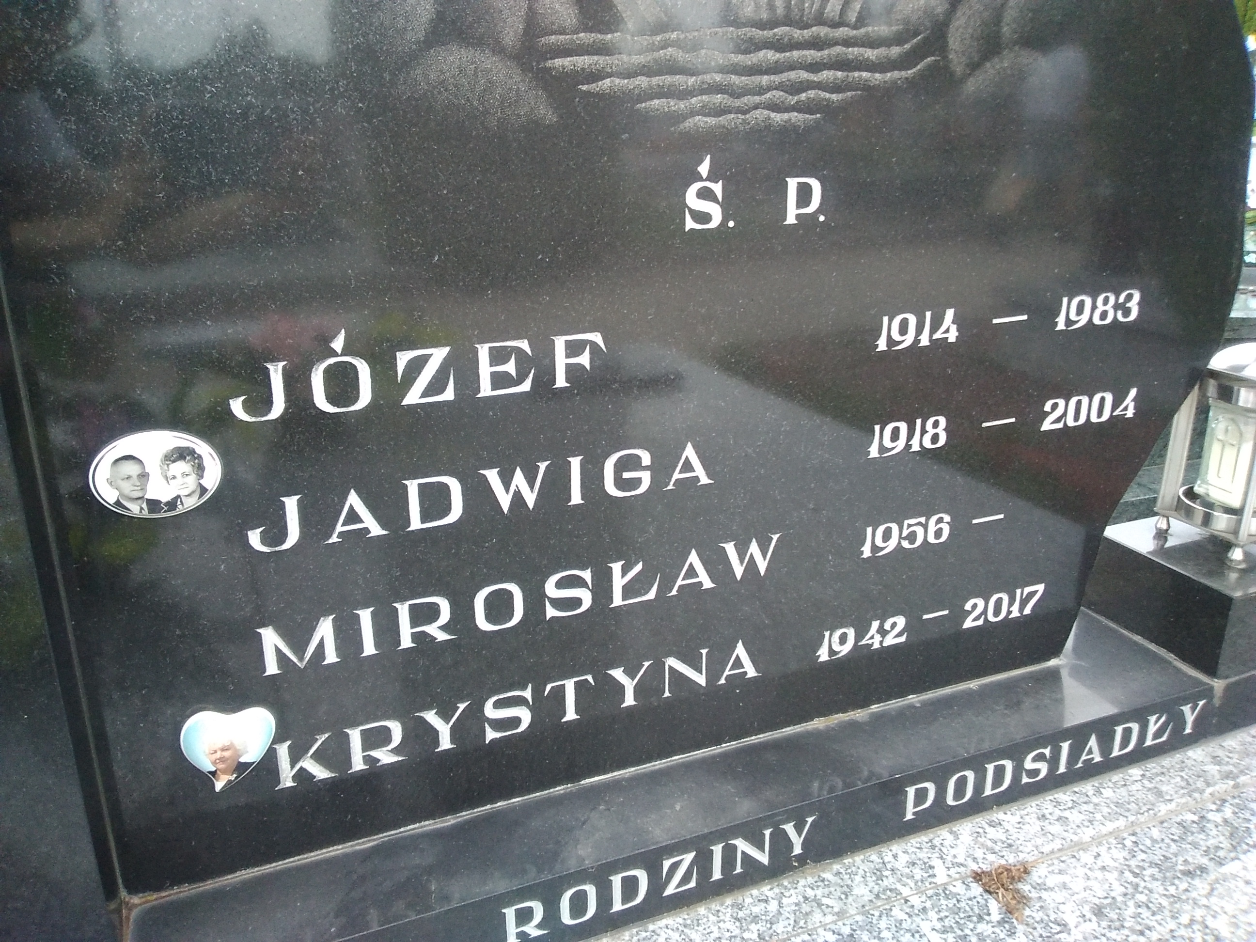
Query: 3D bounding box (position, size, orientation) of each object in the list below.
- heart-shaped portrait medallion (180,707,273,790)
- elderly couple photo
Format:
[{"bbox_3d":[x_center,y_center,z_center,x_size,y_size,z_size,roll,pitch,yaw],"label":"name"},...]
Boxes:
[{"bbox_3d":[-0.409,0.288,1.084,0.092,0.095,0.010,-8,18,-21],"label":"heart-shaped portrait medallion"},{"bbox_3d":[-0.442,0.004,0.988,0.116,0.086,0.010,-8,18,-21],"label":"elderly couple photo"}]

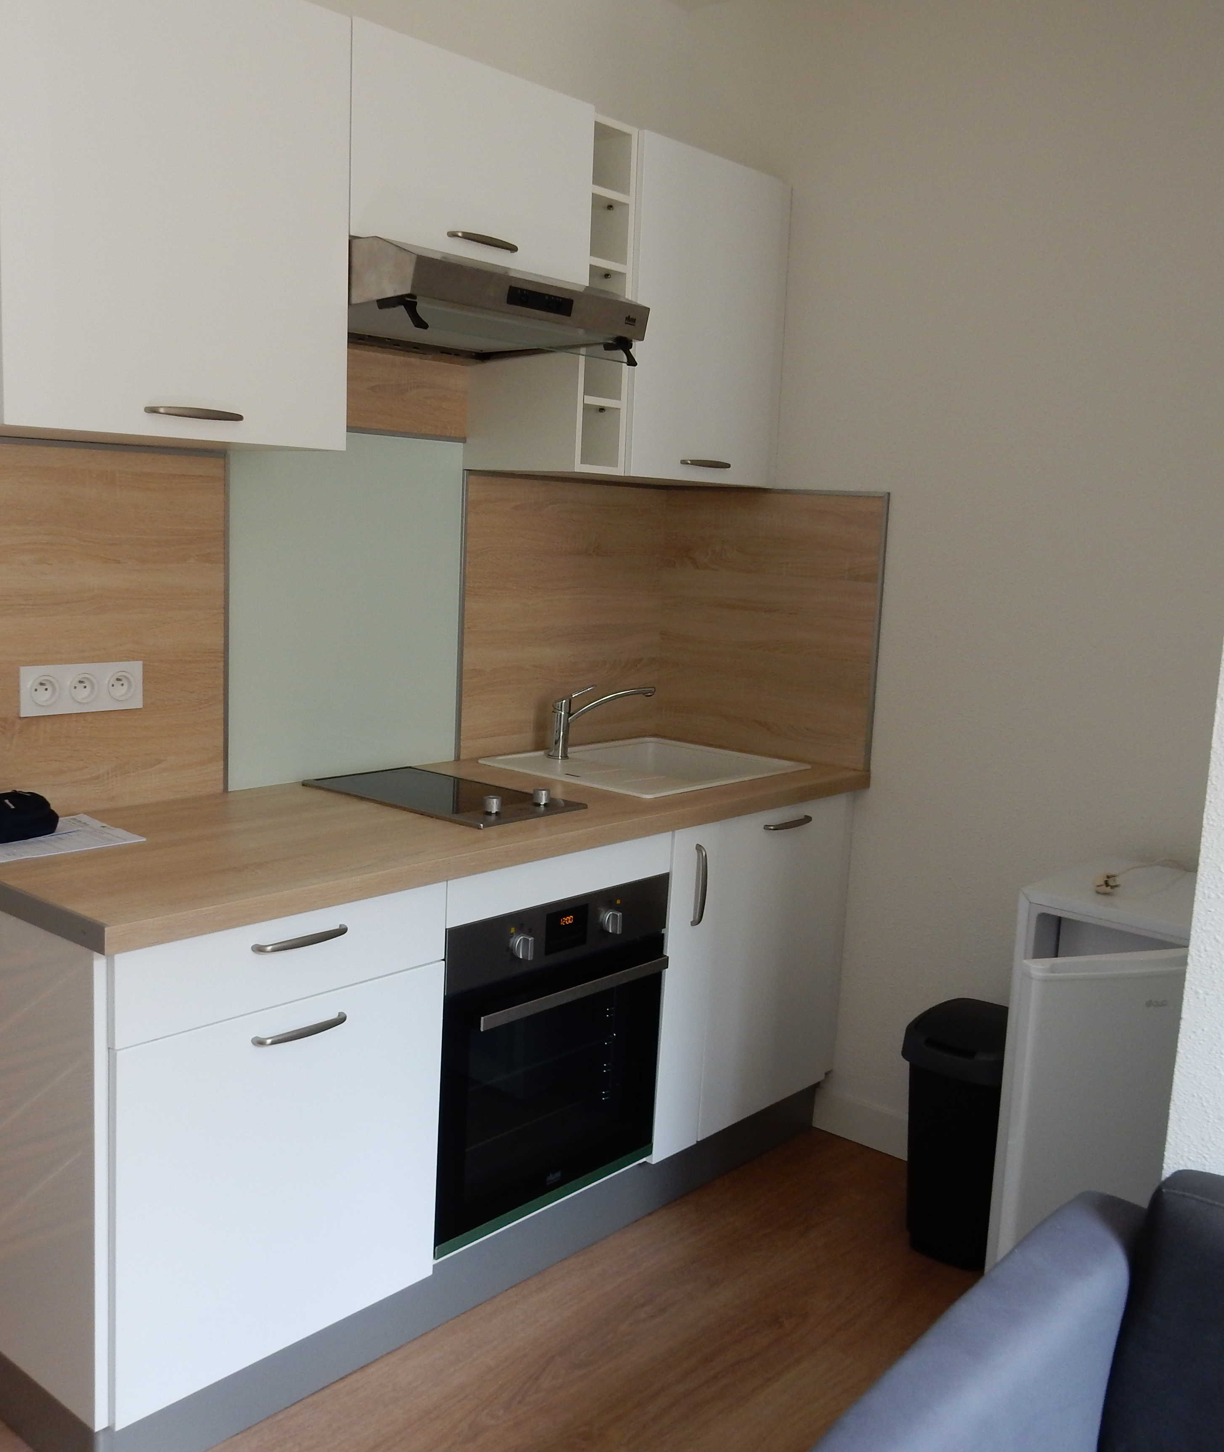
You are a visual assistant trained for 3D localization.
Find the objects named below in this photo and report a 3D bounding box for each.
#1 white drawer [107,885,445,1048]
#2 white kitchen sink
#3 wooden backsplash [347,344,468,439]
[{"bbox_3d":[-0.642,0.314,2.214,0.500,0.130,0.596,10,11,40],"label":"white drawer"},{"bbox_3d":[0.087,0.163,3.263,0.491,0.163,0.612,10,11,40],"label":"white kitchen sink"},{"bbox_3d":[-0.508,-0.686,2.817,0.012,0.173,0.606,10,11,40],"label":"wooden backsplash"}]

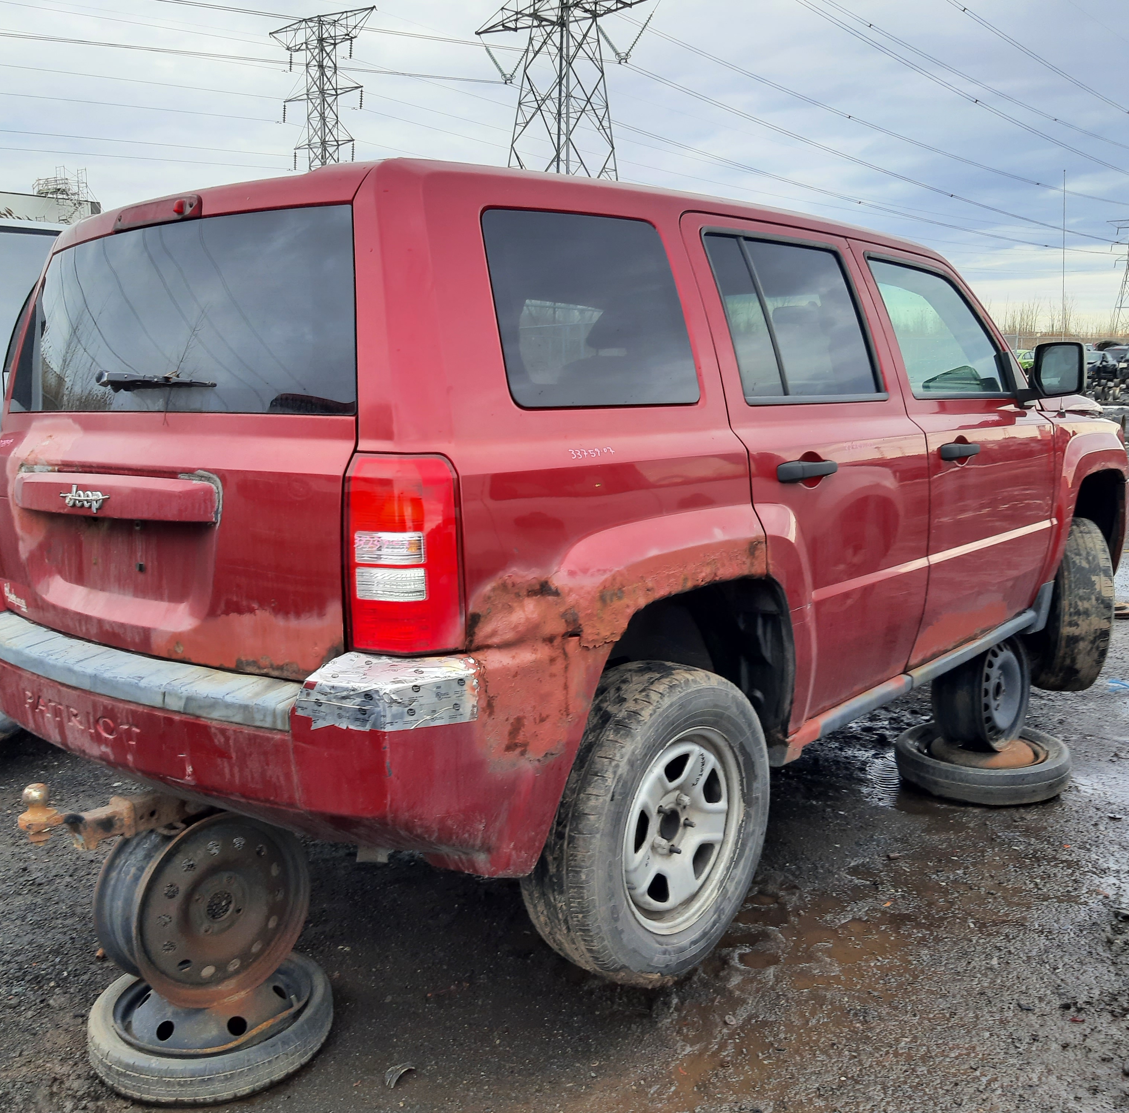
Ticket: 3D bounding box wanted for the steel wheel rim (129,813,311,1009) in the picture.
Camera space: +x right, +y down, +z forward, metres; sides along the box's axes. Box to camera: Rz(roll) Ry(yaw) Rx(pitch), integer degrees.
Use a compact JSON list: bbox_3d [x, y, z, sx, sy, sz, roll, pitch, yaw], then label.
[{"bbox_3d":[-0.789,0.752,2.447,0.189,0.410,0.410,-1,7,43],"label":"steel wheel rim"}]

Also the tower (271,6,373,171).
[{"bbox_3d":[-16.469,-24.535,77.204,10.600,23.850,5.000,8,13,38],"label":"tower"}]

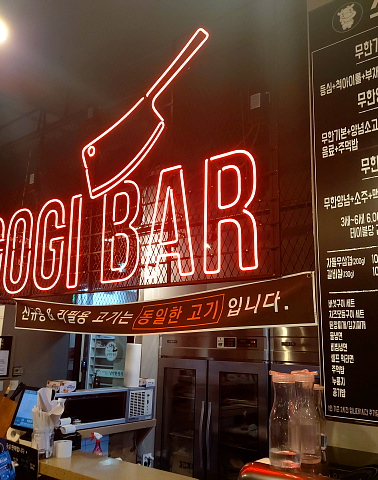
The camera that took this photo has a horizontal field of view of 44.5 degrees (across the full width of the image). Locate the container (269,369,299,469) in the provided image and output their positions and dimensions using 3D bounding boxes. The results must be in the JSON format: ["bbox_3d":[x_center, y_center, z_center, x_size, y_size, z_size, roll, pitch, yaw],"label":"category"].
[{"bbox_3d":[0.278,0.517,1.353,0.090,0.257,0.090,1,-12,0],"label":"container"}]

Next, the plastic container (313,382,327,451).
[{"bbox_3d":[0.416,0.592,1.553,0.090,0.201,0.090,1,-12,0],"label":"plastic container"}]

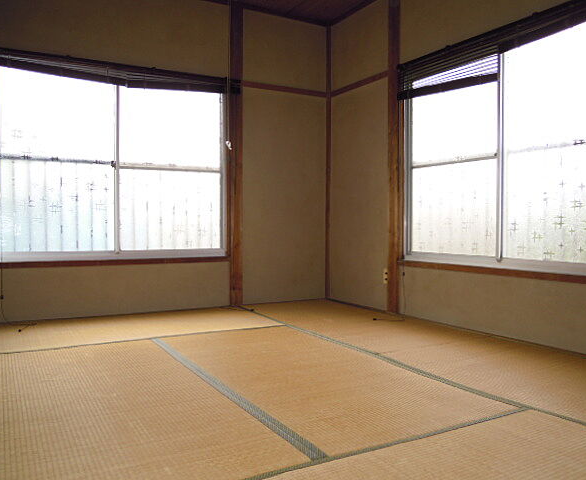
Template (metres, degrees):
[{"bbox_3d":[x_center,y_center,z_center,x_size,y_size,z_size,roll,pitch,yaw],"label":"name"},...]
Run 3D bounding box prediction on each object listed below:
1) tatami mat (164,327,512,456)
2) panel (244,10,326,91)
[{"bbox_3d":[0.025,0.618,2.444,0.885,0.050,1.770,-1,2,-29],"label":"tatami mat"},{"bbox_3d":[-0.062,-1.575,4.381,0.805,0.570,0.050,-1,2,-29],"label":"panel"}]

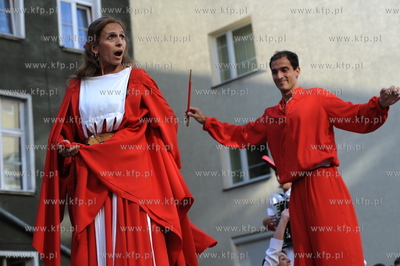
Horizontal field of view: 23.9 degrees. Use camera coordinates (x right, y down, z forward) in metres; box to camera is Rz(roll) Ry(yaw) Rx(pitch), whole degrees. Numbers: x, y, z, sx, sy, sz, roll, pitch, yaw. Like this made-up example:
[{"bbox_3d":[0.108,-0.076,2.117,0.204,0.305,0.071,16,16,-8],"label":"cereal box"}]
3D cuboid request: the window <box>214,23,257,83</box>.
[{"bbox_3d":[0.950,-2.052,24.284,1.447,1.364,0.150,-19,-20,40],"label":"window"}]

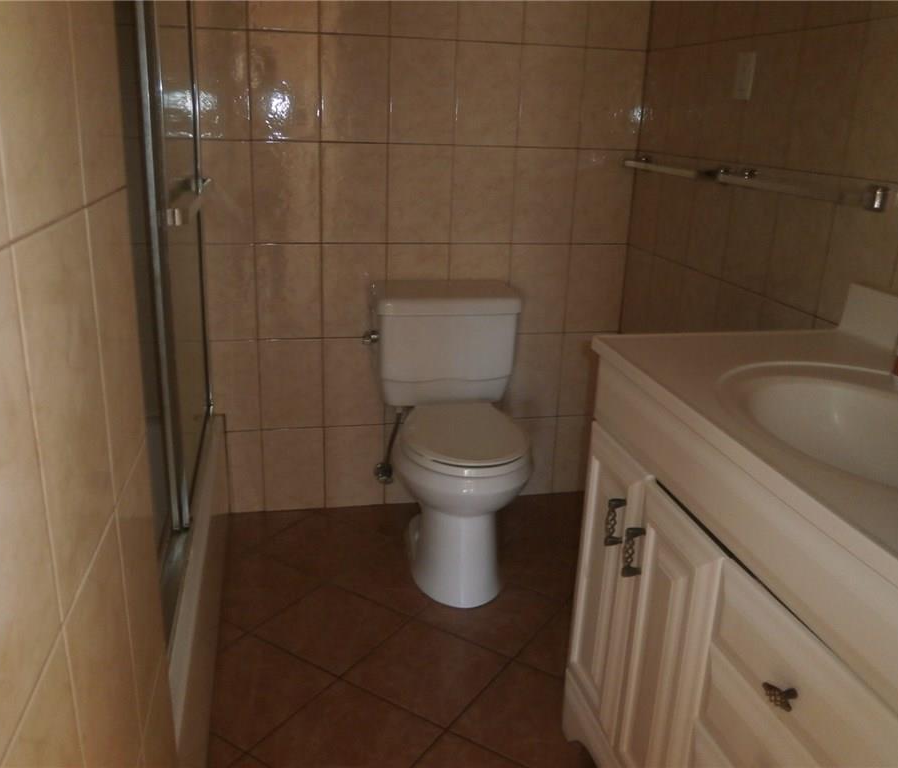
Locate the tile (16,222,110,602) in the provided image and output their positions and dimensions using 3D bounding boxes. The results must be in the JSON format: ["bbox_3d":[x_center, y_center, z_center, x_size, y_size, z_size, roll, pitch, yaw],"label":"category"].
[{"bbox_3d":[-0.320,0.018,0.648,0.010,0.304,0.203,-2,19,-11],"label":"tile"}]

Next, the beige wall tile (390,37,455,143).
[{"bbox_3d":[-0.079,-0.869,2.290,0.200,0.300,0.010,-2,19,-12],"label":"beige wall tile"}]

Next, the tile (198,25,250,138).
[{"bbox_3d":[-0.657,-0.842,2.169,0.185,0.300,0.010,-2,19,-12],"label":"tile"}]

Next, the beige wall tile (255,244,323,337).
[{"bbox_3d":[-0.494,-0.285,2.385,0.200,0.300,0.010,-2,19,-12],"label":"beige wall tile"}]

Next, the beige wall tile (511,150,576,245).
[{"bbox_3d":[0.304,-0.595,2.450,0.200,0.300,0.010,-2,19,-12],"label":"beige wall tile"}]

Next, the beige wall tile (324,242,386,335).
[{"bbox_3d":[-0.298,-0.293,2.434,0.203,0.304,0.010,-2,19,-12],"label":"beige wall tile"}]

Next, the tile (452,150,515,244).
[{"bbox_3d":[0.109,-0.593,2.423,0.203,0.304,0.010,-2,19,-12],"label":"tile"}]

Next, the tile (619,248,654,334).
[{"bbox_3d":[0.623,-0.291,2.535,0.010,0.304,0.195,-2,19,-11],"label":"tile"}]

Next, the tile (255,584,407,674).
[{"bbox_3d":[-0.309,0.649,2.052,0.300,0.010,0.300,14,22,30],"label":"tile"}]

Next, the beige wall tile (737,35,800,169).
[{"bbox_3d":[0.759,-0.668,1.810,0.010,0.300,0.200,-2,19,-12],"label":"beige wall tile"}]

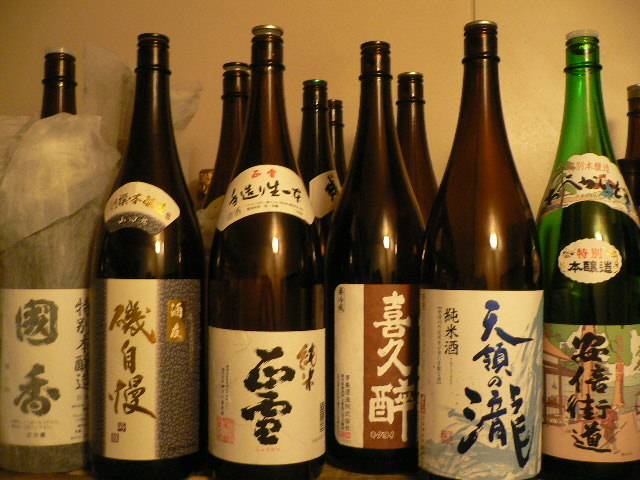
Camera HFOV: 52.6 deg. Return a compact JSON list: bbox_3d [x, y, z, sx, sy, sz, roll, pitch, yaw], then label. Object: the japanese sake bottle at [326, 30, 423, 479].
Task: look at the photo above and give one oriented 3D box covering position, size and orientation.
[{"bbox_3d":[0.054,0.010,0.626,0.105,0.397,0.105,0,0,-10],"label":"japanese sake bottle"}]

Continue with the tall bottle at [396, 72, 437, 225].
[{"bbox_3d":[0.103,0.011,0.737,0.105,0.397,0.105,0,0,0],"label":"tall bottle"}]

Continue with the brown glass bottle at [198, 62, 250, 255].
[{"bbox_3d":[-0.091,0.009,0.709,0.105,0.398,0.105,0,0,0],"label":"brown glass bottle"}]

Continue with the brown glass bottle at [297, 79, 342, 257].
[{"bbox_3d":[-0.006,0.011,0.774,0.105,0.397,0.105,0,0,-28],"label":"brown glass bottle"}]

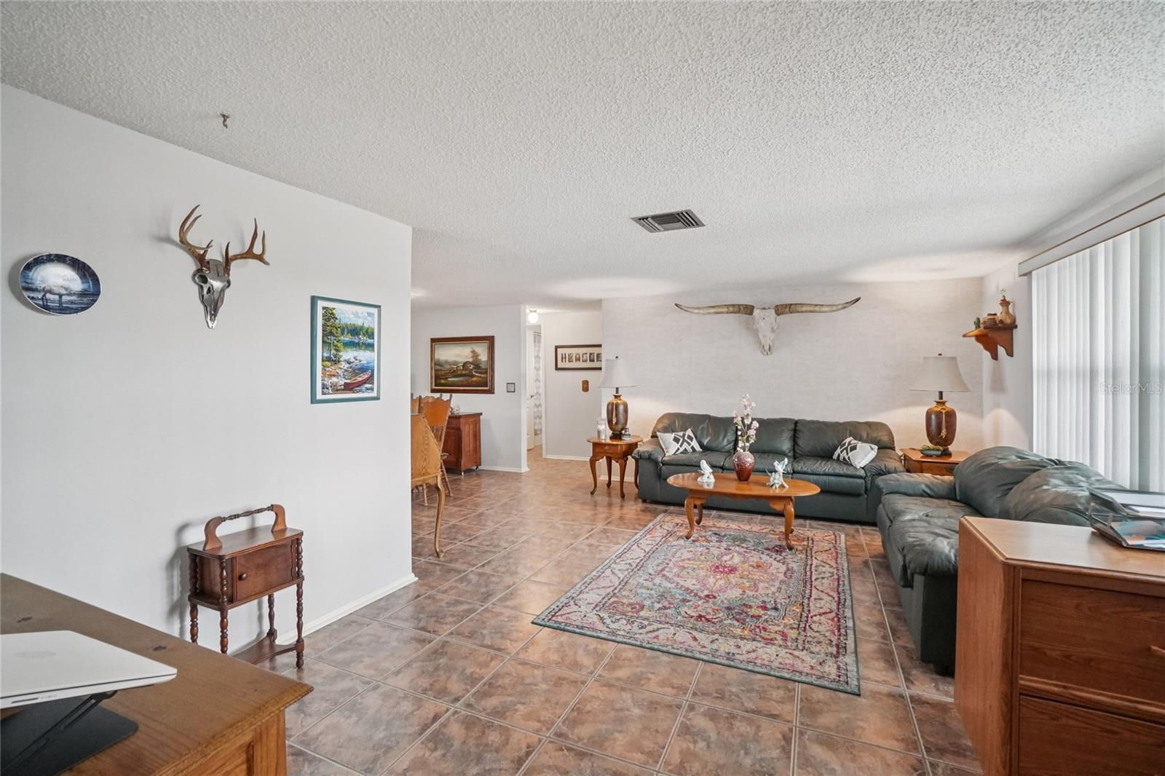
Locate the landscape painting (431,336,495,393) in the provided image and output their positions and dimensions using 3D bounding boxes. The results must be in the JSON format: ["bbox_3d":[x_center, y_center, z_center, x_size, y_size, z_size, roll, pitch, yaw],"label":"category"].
[{"bbox_3d":[-1.794,-0.334,7.223,1.127,0.823,0.049,1,2,24],"label":"landscape painting"}]

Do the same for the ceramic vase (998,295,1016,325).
[{"bbox_3d":[3.523,-0.657,4.039,0.118,0.274,0.118,1,2,26],"label":"ceramic vase"}]

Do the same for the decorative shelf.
[{"bbox_3d":[3.686,-0.406,4.406,0.245,0.265,0.676,0,1,24],"label":"decorative shelf"}]

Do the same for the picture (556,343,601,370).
[{"bbox_3d":[-0.022,-0.487,7.853,0.960,0.421,0.029,0,1,24],"label":"picture"}]

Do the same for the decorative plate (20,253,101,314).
[{"bbox_3d":[-1.827,-0.363,1.704,0.029,0.210,0.208,1,2,26],"label":"decorative plate"}]

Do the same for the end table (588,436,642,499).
[{"bbox_3d":[0.409,0.931,5.819,0.559,0.598,0.647,0,1,24],"label":"end table"}]

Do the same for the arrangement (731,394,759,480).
[{"bbox_3d":[1.447,0.432,4.348,0.235,0.770,0.216,0,1,24],"label":"arrangement"}]

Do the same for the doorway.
[{"bbox_3d":[-0.942,0.072,8.252,0.706,2.136,0.118,0,1,24],"label":"doorway"}]

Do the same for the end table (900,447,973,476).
[{"bbox_3d":[3.413,0.952,4.595,0.588,0.588,0.676,0,1,24],"label":"end table"}]

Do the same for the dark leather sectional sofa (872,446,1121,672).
[{"bbox_3d":[2.453,0.864,3.060,0.951,0.862,2.205,1,2,26],"label":"dark leather sectional sofa"}]

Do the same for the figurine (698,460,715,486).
[{"bbox_3d":[1.092,0.723,4.270,0.147,0.206,0.118,-1,2,-28],"label":"figurine"}]

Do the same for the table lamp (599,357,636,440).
[{"bbox_3d":[0.396,0.119,5.648,0.431,0.951,0.431,0,2,0],"label":"table lamp"}]

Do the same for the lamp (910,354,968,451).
[{"bbox_3d":[3.383,0.145,4.593,0.431,0.951,0.431,1,2,26],"label":"lamp"}]

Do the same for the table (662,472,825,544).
[{"bbox_3d":[1.372,1.049,4.162,1.225,0.461,0.686,0,1,24],"label":"table"}]

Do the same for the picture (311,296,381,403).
[{"bbox_3d":[-1.345,-0.212,2.809,0.029,0.588,0.480,0,1,24],"label":"picture"}]

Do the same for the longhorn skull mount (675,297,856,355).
[{"bbox_3d":[2.088,-0.706,5.653,2.048,0.647,0.245,0,1,24],"label":"longhorn skull mount"}]

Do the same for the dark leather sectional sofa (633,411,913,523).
[{"bbox_3d":[1.904,0.796,5.200,2.568,0.902,0.960,0,1,24],"label":"dark leather sectional sofa"}]

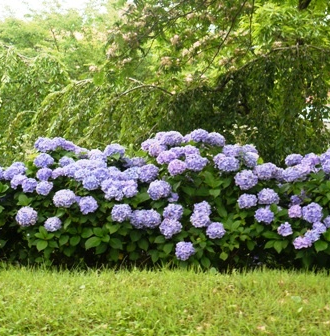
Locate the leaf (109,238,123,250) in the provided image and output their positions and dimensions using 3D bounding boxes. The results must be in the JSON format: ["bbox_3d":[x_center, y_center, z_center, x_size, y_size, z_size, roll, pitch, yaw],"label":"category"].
[{"bbox_3d":[-0.386,0.609,6.800,0.106,0.105,0.045,0,-24,0],"label":"leaf"}]

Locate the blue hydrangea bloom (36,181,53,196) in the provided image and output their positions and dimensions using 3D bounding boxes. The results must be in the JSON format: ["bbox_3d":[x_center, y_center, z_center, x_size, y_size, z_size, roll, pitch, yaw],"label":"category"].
[{"bbox_3d":[-0.989,0.167,7.020,0.139,0.123,0.132,-1,5,-8],"label":"blue hydrangea bloom"}]

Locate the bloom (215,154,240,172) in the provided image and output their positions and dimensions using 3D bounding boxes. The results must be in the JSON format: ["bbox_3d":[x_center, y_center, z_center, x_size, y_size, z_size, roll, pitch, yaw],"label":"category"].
[{"bbox_3d":[0.526,-0.038,7.250,0.212,0.153,0.206,0,4,0],"label":"bloom"}]

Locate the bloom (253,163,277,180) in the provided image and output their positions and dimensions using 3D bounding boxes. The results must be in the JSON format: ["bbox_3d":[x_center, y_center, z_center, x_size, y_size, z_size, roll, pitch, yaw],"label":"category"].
[{"bbox_3d":[0.845,0.031,7.150,0.193,0.133,0.160,0,4,0],"label":"bloom"}]

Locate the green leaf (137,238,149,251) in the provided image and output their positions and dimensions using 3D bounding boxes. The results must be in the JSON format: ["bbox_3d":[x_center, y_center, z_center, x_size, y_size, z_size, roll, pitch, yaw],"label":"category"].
[{"bbox_3d":[-0.171,0.609,6.800,0.091,0.105,0.045,0,-24,0],"label":"green leaf"}]

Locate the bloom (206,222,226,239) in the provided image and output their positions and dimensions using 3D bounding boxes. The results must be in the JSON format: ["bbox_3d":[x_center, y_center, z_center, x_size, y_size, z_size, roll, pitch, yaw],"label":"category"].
[{"bbox_3d":[0.410,0.505,6.900,0.158,0.129,0.153,0,4,0],"label":"bloom"}]

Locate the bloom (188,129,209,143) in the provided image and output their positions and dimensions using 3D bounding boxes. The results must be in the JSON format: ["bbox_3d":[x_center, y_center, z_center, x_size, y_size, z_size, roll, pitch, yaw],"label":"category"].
[{"bbox_3d":[0.297,-0.281,7.450,0.183,0.118,0.178,0,4,0],"label":"bloom"}]

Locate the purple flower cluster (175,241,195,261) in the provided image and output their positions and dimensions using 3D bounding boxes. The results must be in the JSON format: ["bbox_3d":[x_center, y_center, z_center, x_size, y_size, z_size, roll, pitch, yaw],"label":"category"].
[{"bbox_3d":[0.158,0.649,6.700,0.149,0.145,0.145,0,5,0],"label":"purple flower cluster"}]

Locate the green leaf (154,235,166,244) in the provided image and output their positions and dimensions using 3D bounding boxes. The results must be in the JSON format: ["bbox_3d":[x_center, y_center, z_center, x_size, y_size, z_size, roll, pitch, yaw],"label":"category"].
[{"bbox_3d":[-0.040,0.578,6.900,0.089,0.073,0.070,0,4,0],"label":"green leaf"}]

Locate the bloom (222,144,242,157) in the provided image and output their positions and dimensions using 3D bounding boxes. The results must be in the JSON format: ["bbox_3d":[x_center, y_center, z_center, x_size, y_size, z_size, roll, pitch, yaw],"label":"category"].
[{"bbox_3d":[0.575,-0.139,7.300,0.158,0.110,0.150,0,4,0],"label":"bloom"}]

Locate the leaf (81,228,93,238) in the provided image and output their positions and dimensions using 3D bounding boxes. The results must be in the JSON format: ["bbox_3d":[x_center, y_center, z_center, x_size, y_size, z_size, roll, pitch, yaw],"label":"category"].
[{"bbox_3d":[-0.619,0.521,6.800,0.092,0.076,0.060,0,5,0],"label":"leaf"}]

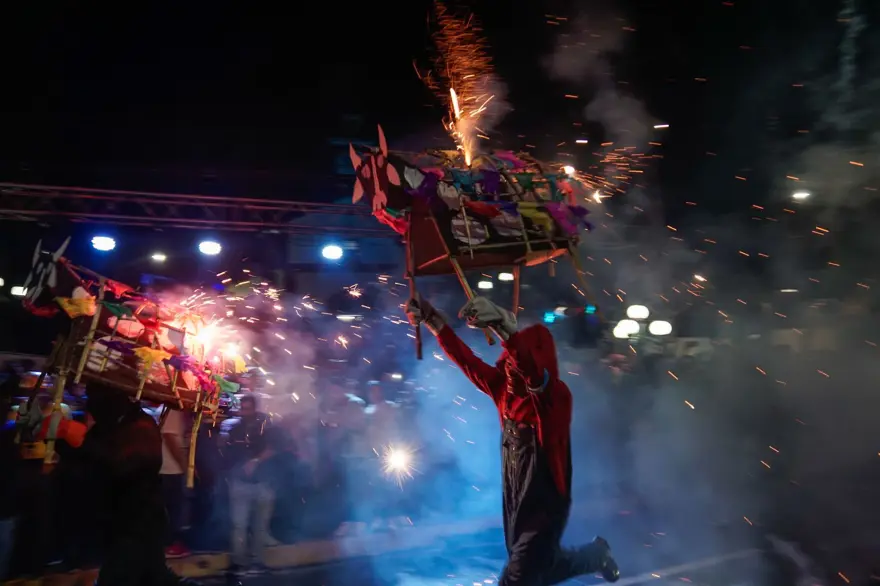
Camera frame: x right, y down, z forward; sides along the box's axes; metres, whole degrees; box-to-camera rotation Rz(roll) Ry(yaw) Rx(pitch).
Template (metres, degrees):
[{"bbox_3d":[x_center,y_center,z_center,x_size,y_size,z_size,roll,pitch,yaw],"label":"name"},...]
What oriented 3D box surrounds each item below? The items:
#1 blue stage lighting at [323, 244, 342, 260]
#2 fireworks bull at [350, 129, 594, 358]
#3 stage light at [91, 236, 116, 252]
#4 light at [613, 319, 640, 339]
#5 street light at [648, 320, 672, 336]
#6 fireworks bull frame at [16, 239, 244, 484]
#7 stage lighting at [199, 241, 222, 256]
[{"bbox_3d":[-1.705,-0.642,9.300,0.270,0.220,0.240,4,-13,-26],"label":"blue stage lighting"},{"bbox_3d":[0.176,-0.265,2.750,1.000,0.960,0.550,-5,-14,-34],"label":"fireworks bull"},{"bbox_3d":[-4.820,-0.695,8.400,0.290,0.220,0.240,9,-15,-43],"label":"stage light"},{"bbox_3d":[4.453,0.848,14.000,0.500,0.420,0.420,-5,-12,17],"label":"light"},{"bbox_3d":[5.264,0.848,14.000,0.420,0.380,0.420,-5,-12,20],"label":"street light"},{"bbox_3d":[-1.630,0.379,3.150,0.550,1.000,1.000,-12,-27,41],"label":"fireworks bull frame"},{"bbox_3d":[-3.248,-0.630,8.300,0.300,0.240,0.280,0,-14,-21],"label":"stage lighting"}]

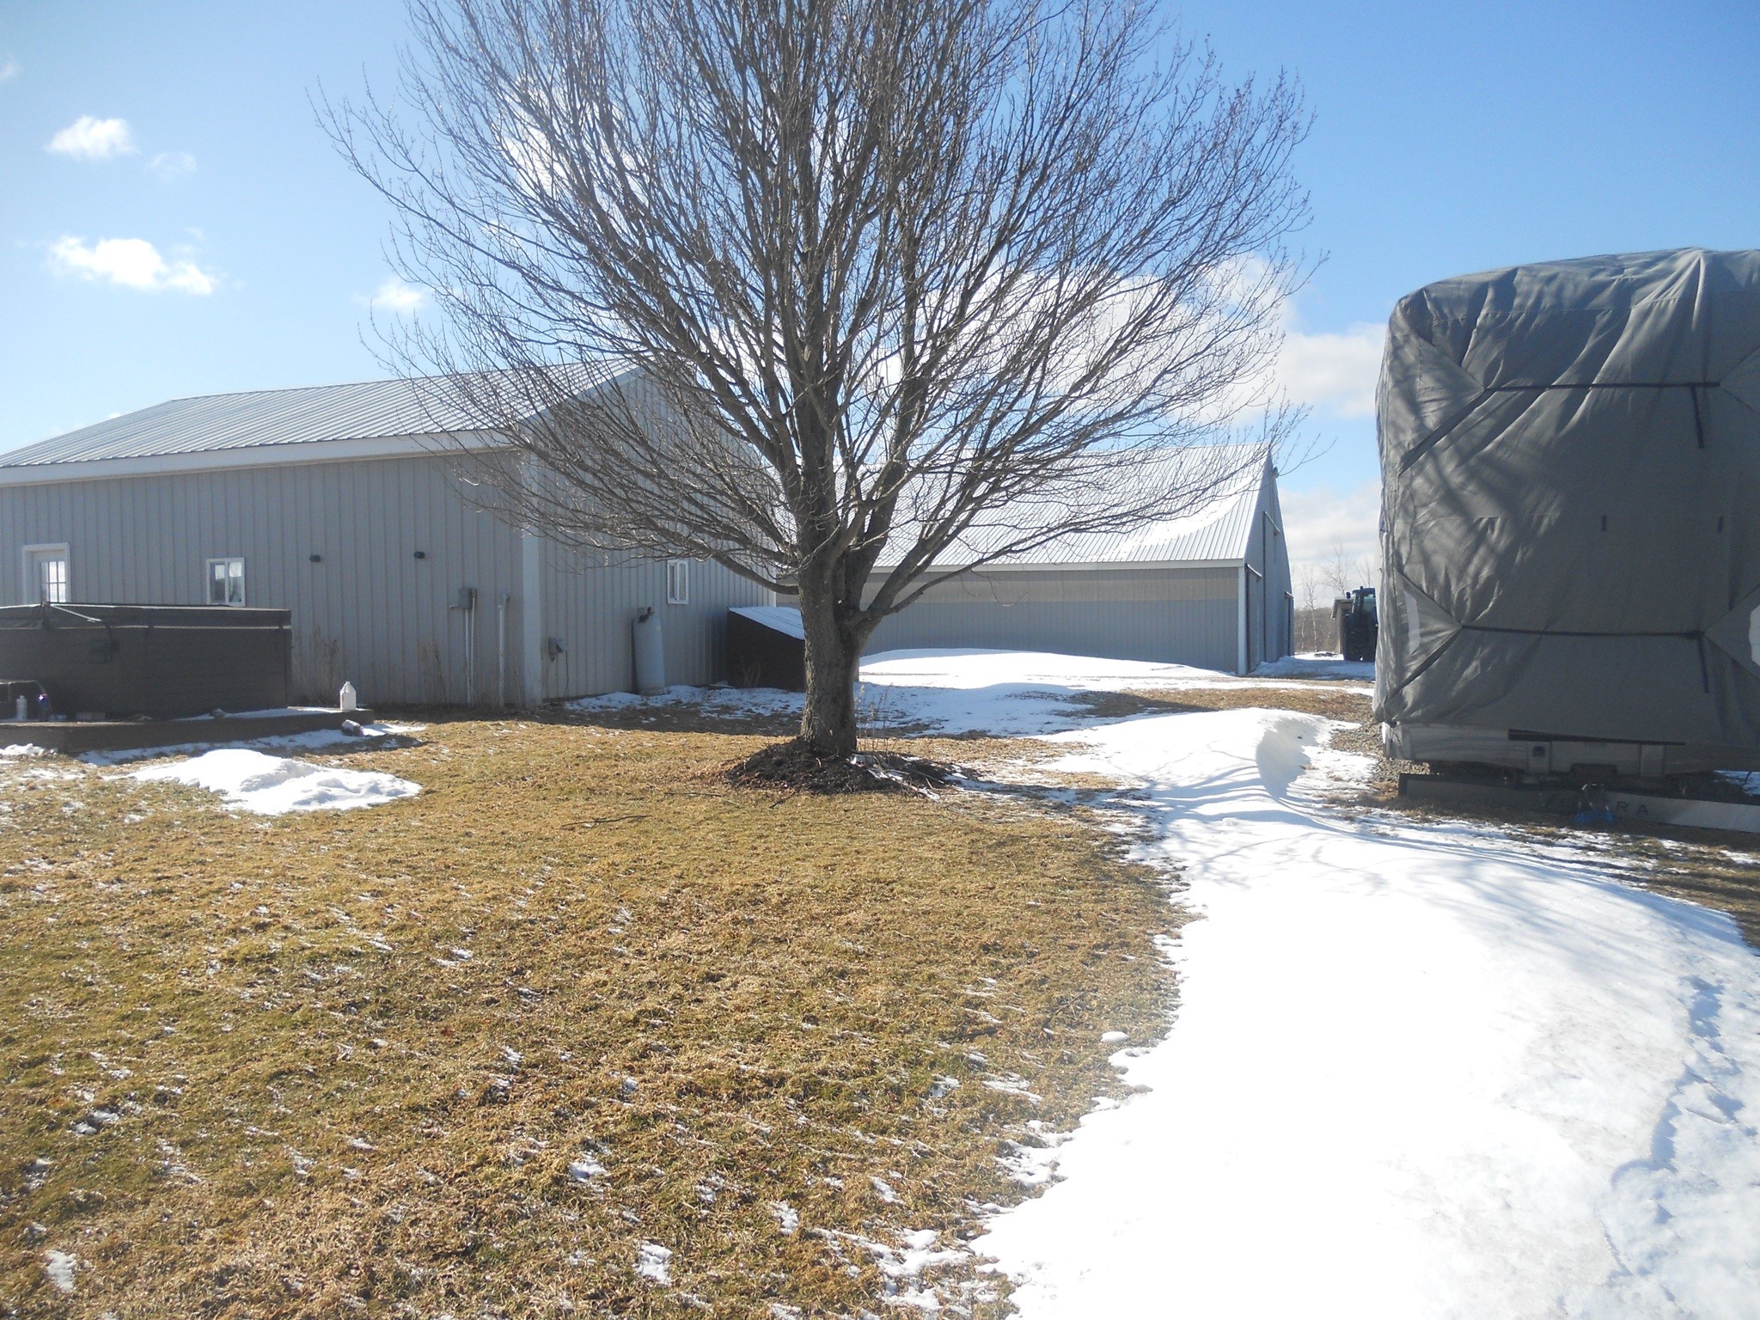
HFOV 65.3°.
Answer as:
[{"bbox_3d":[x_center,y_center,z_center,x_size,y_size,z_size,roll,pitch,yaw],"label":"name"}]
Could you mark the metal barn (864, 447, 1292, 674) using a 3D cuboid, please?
[{"bbox_3d":[5.251,-4.650,67.539,27.000,10.100,25.000,0,1,20],"label":"metal barn"}]

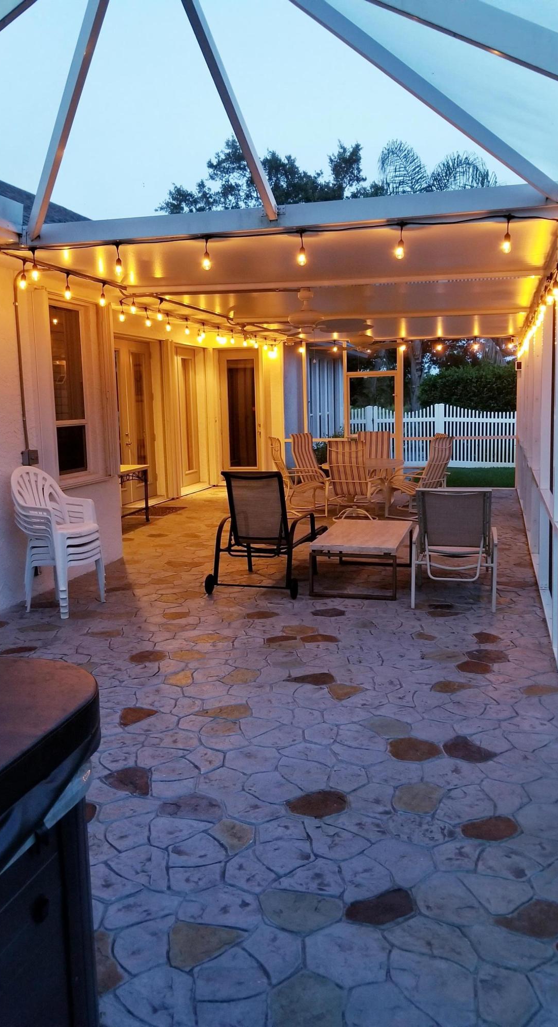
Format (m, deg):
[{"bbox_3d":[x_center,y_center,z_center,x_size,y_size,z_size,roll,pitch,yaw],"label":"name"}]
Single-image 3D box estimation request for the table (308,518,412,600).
[{"bbox_3d":[0.755,0.380,6.780,0.710,0.430,1.230,1,9,15],"label":"table"}]

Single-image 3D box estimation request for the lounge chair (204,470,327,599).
[{"bbox_3d":[-0.036,0.087,6.907,0.770,1.020,1.450,1,9,18],"label":"lounge chair"}]

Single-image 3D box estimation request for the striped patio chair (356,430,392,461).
[{"bbox_3d":[1.477,-0.715,11.914,0.630,1.060,0.780,0,8,10],"label":"striped patio chair"}]

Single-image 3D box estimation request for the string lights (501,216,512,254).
[{"bbox_3d":[1.257,-1.534,4.250,0.055,0.200,0.055,1,9,15],"label":"string lights"}]

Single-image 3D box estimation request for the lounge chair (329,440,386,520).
[{"bbox_3d":[1.024,-0.451,10.244,0.650,1.050,0.800,3,9,27],"label":"lounge chair"}]

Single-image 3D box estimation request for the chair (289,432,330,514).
[{"bbox_3d":[0.578,-0.630,11.515,0.770,1.060,0.630,6,11,41],"label":"chair"}]

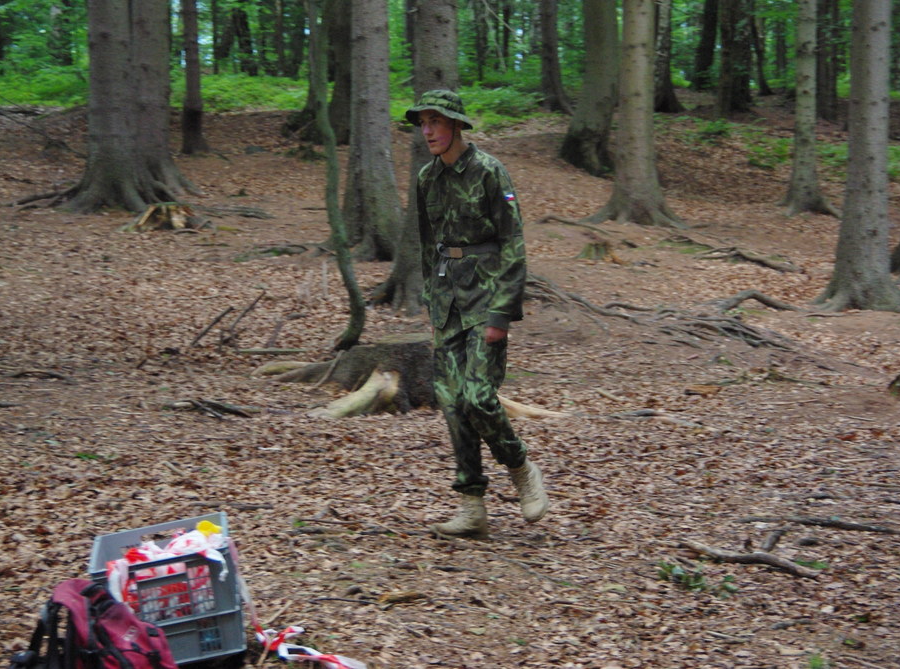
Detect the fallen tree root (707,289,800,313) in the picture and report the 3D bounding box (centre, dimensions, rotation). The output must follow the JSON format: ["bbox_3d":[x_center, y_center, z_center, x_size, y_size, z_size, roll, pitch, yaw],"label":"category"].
[{"bbox_3d":[2.599,-0.283,25.000,0.810,0.170,0.220,1,3,9],"label":"fallen tree root"}]

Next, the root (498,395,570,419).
[{"bbox_3d":[0.472,0.407,16.500,0.460,0.130,0.220,2,4,20],"label":"root"}]

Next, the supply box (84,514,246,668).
[{"bbox_3d":[-0.834,0.762,8.680,0.400,0.300,0.600,-10,7,-4],"label":"supply box"}]

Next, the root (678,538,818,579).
[{"bbox_3d":[1.118,0.836,10.900,0.620,0.080,0.140,3,4,37],"label":"root"}]

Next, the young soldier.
[{"bbox_3d":[0.111,-0.085,11.750,0.480,1.780,0.540,3,5,43],"label":"young soldier"}]

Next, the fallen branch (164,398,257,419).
[{"bbox_3d":[-1.345,0.416,16.400,0.530,0.090,0.280,2,4,24],"label":"fallen branch"}]

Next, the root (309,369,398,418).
[{"bbox_3d":[-0.540,0.333,16.500,0.560,0.250,0.300,2,4,27],"label":"root"}]

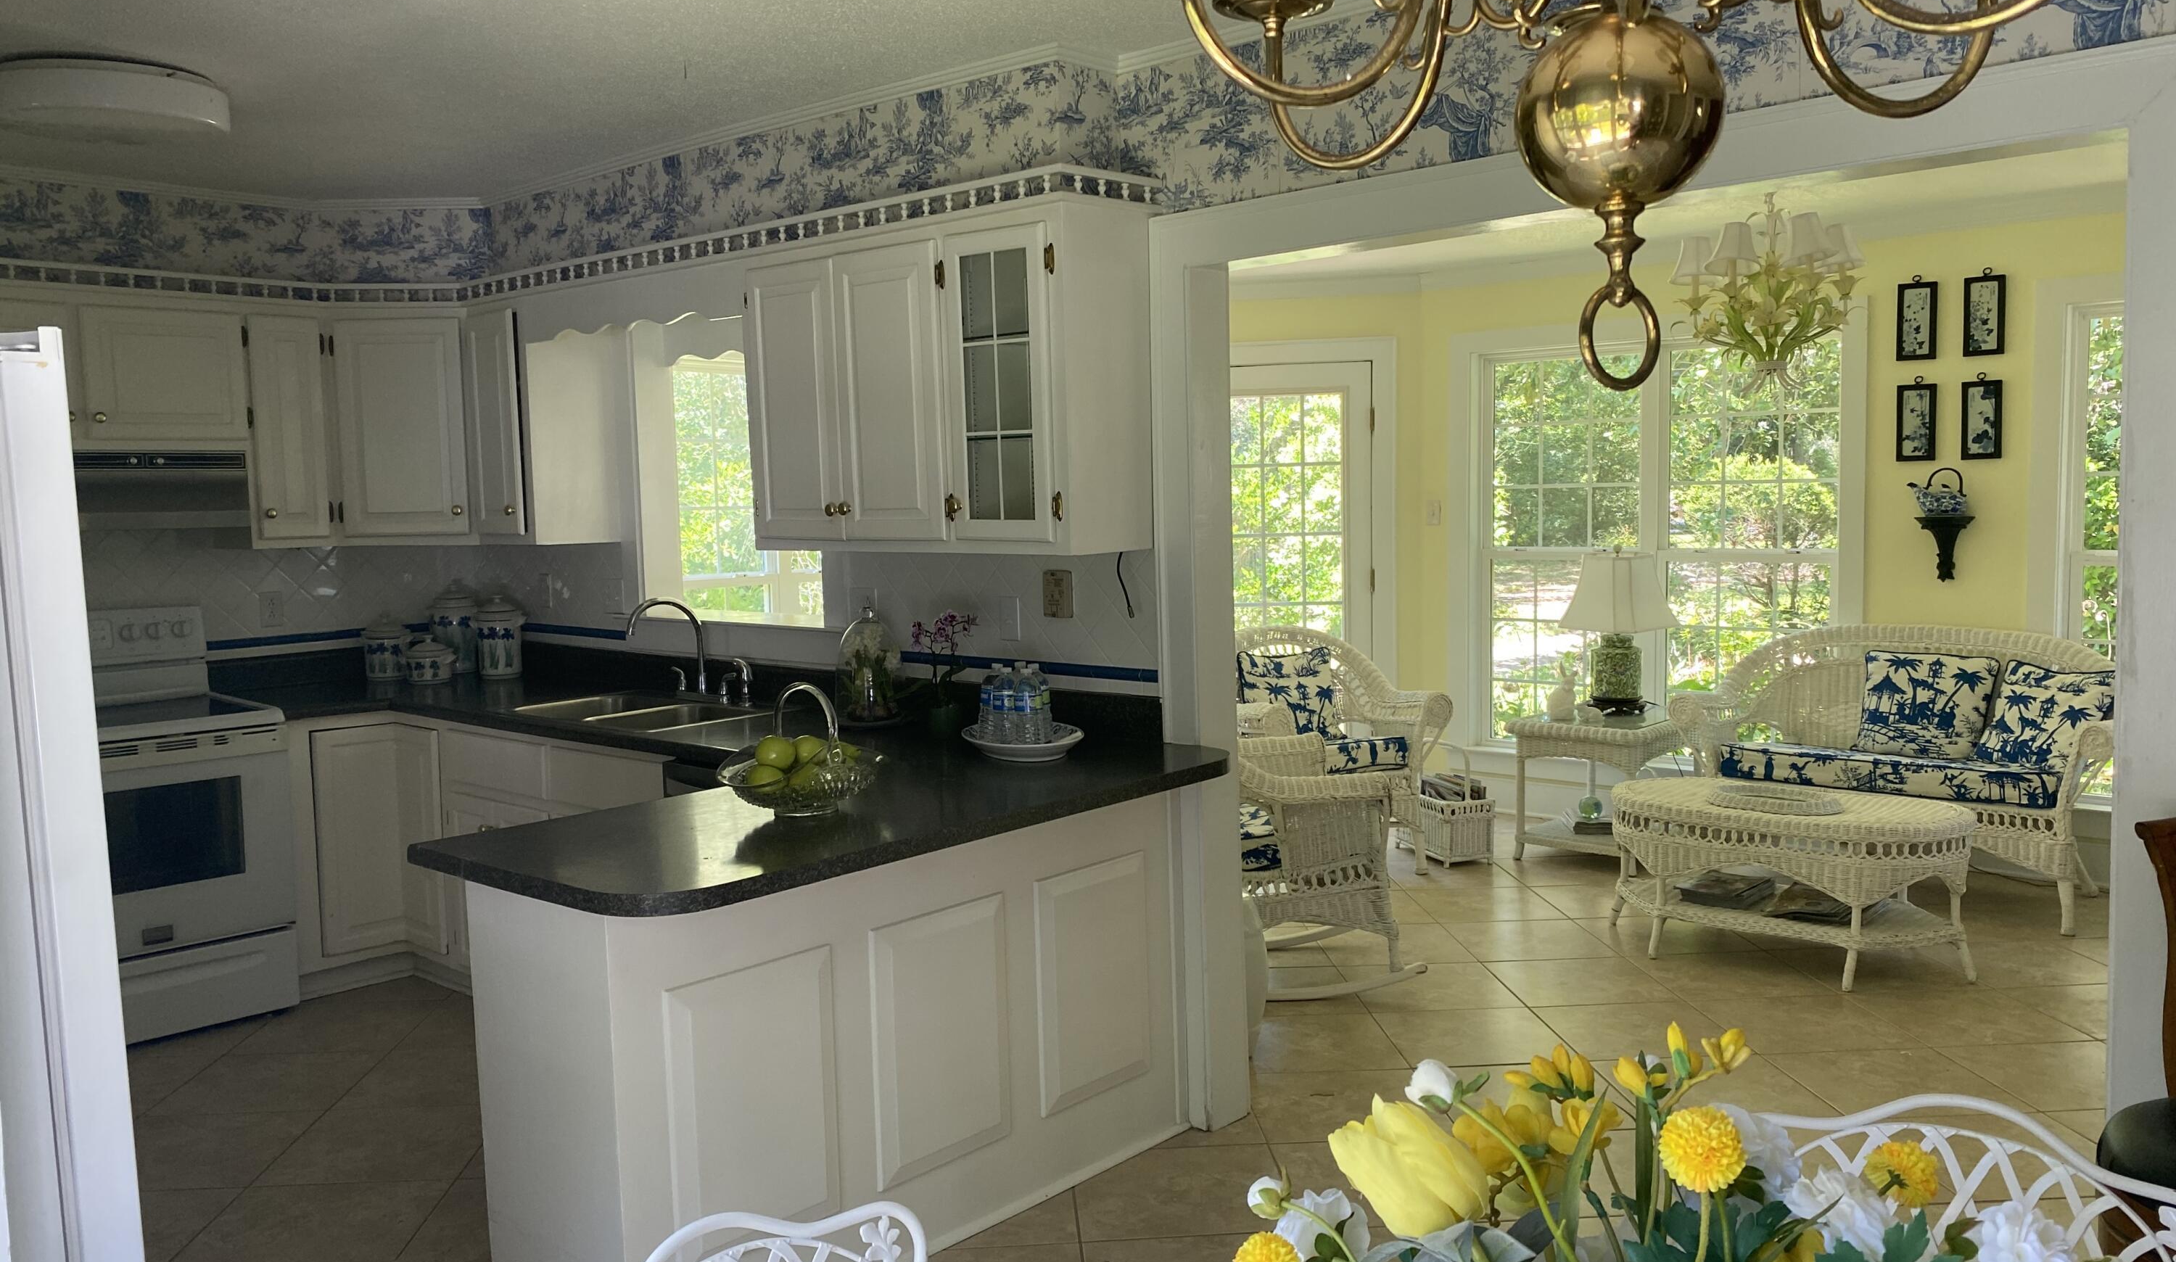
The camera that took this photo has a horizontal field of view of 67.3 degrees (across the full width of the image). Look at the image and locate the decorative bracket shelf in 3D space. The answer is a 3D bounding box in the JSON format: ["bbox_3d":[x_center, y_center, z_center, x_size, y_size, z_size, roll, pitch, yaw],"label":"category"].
[{"bbox_3d":[3.255,-0.314,6.197,0.190,0.240,0.120,3,6,41],"label":"decorative bracket shelf"}]

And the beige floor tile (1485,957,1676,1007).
[{"bbox_3d":[1.492,1.071,4.963,0.455,0.010,0.455,-2,5,-3],"label":"beige floor tile"}]

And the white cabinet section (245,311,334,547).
[{"bbox_3d":[-2.623,-0.644,5.234,0.320,0.710,0.230,3,7,41],"label":"white cabinet section"}]

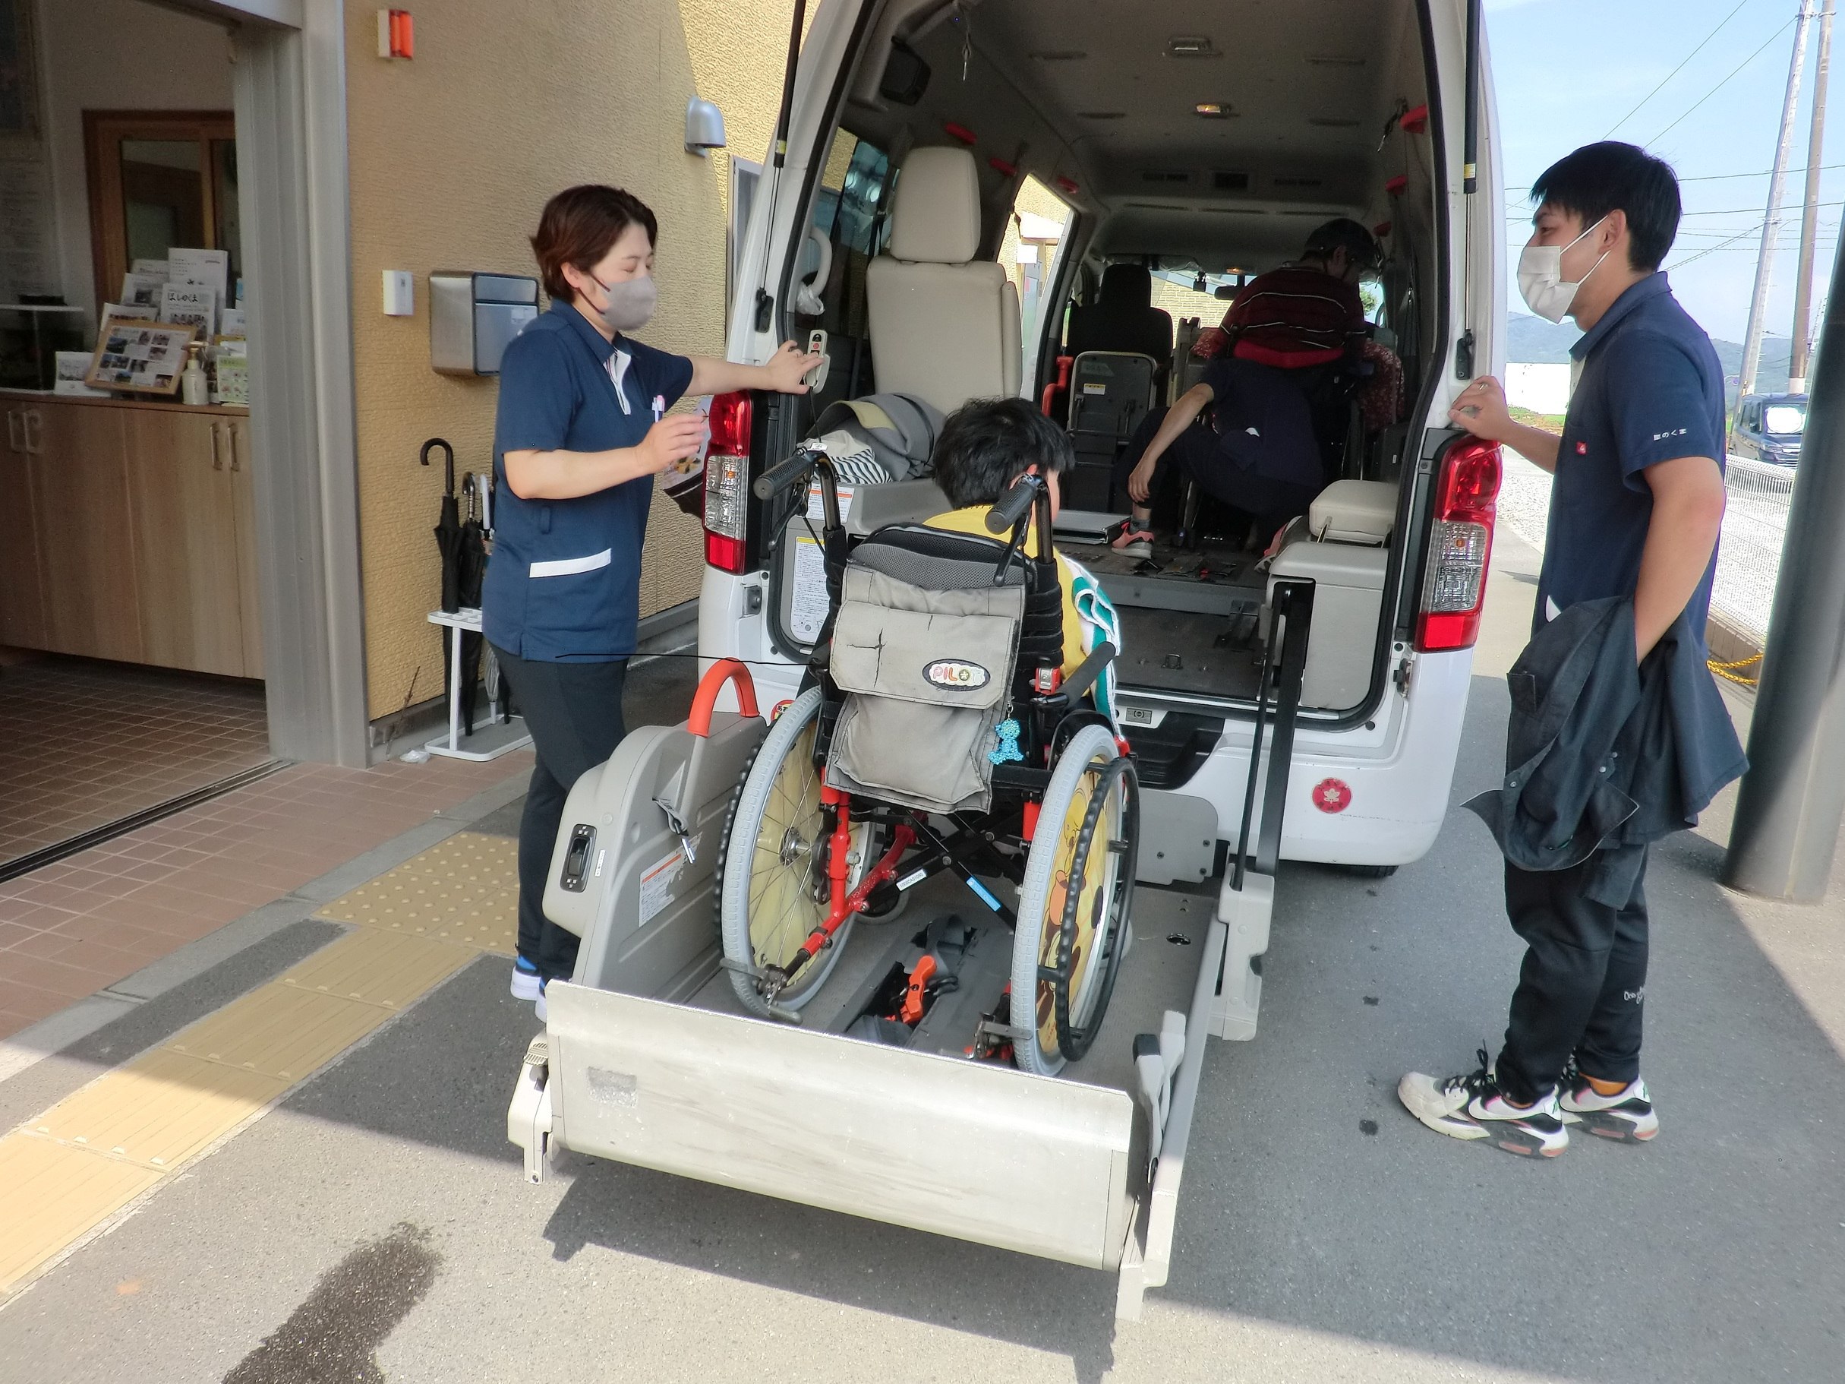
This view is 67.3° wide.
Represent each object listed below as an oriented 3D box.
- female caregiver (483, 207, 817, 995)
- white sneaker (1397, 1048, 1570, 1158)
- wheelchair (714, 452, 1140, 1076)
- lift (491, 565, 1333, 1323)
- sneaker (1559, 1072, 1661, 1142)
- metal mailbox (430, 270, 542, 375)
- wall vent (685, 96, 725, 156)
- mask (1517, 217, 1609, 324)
[{"bbox_3d":[-0.565,-0.150,2.780,0.640,1.610,0.560,5,12,11],"label":"female caregiver"},{"bbox_3d":[1.030,0.742,2.531,0.285,0.115,0.108,8,13,22],"label":"white sneaker"},{"bbox_3d":[0.084,0.077,2.387,0.590,0.940,0.920,7,12,19],"label":"wheelchair"},{"bbox_3d":[0.085,0.248,2.452,1.020,0.800,1.400,6,12,17],"label":"lift"},{"bbox_3d":[1.220,0.737,2.596,0.285,0.115,0.108,8,13,22],"label":"sneaker"},{"bbox_3d":[-1.489,-1.240,4.732,0.152,0.315,0.410,5,12,12],"label":"metal mailbox"},{"bbox_3d":[-1.004,-2.644,6.482,0.140,0.230,0.190,5,12,12],"label":"wall vent"},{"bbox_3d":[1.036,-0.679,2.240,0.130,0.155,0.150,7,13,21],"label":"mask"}]

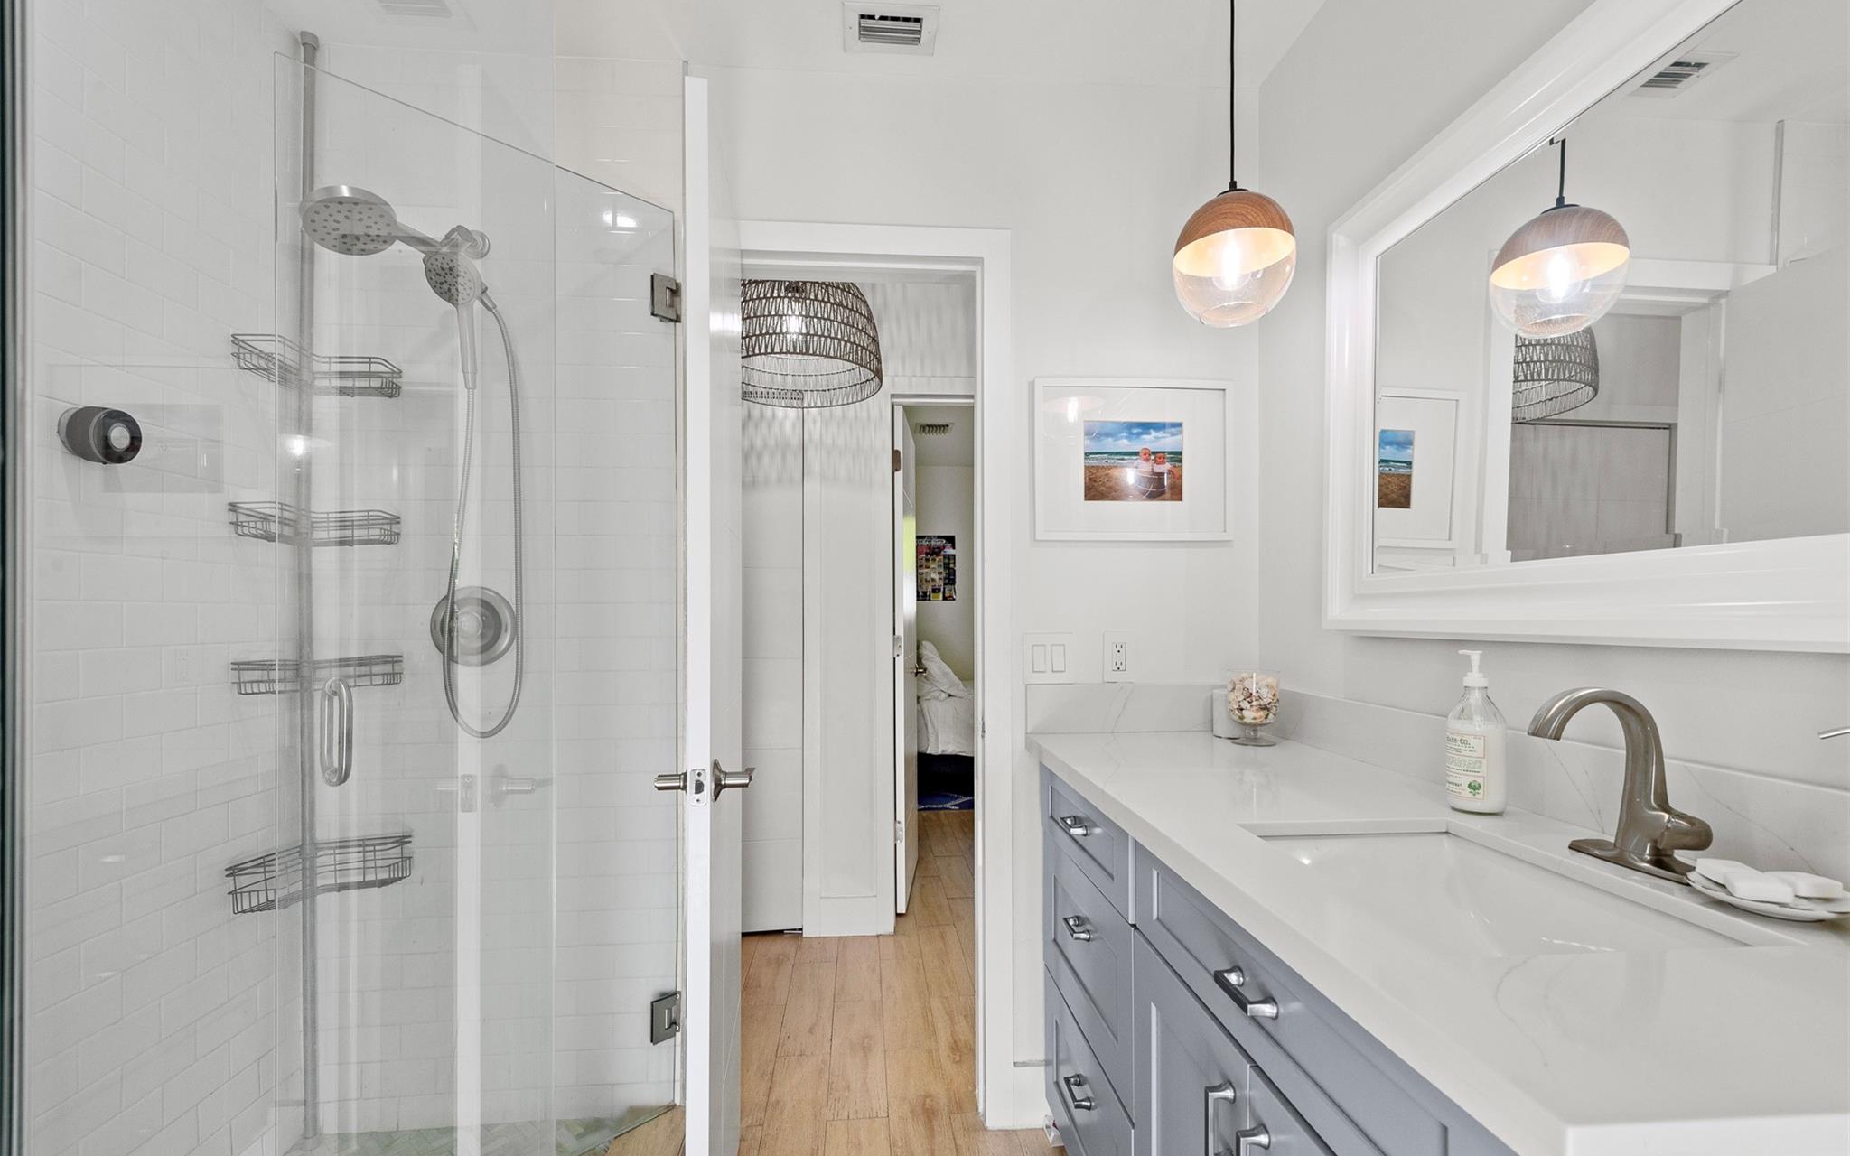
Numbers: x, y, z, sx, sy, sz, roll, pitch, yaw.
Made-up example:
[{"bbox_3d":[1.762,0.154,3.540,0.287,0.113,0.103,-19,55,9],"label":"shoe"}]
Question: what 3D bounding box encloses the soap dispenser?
[{"bbox_3d":[0.780,0.216,1.168,0.071,0.225,0.071,0,-2,-10],"label":"soap dispenser"}]

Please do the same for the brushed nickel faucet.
[{"bbox_3d":[0.755,0.221,0.909,0.155,0.197,0.157,0,-2,-5],"label":"brushed nickel faucet"}]

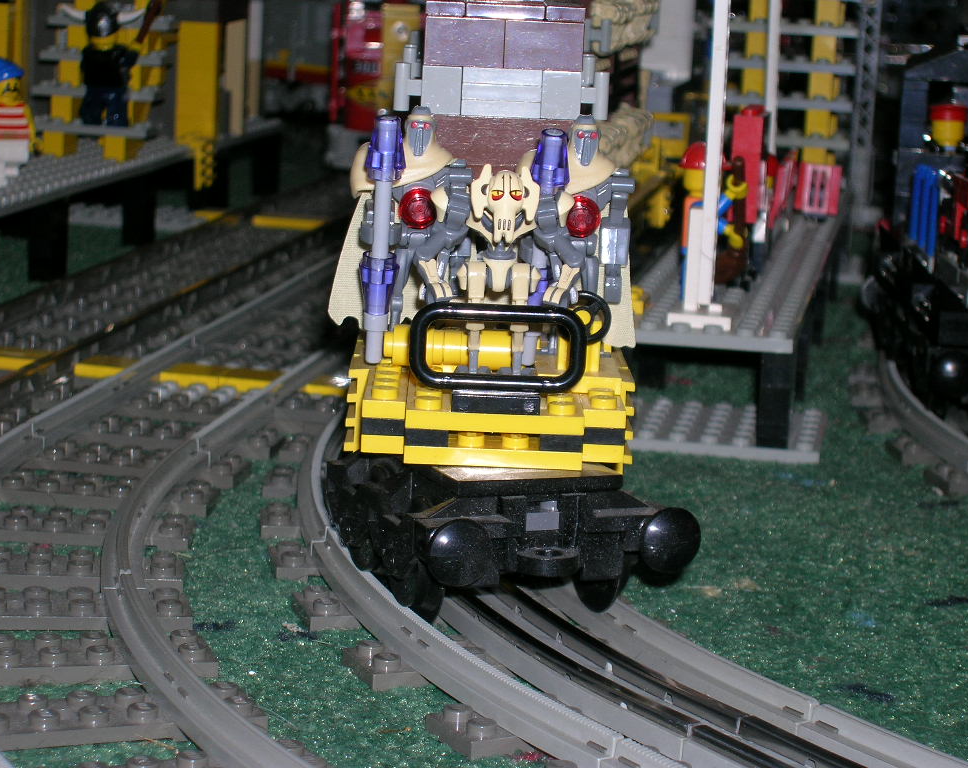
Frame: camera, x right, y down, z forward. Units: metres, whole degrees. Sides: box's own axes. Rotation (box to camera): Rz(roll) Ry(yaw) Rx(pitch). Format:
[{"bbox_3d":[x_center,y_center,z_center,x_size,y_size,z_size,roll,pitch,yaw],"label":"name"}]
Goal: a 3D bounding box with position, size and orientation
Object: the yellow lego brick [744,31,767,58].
[{"bbox_3d":[0.100,-0.122,0.925,0.008,0.010,0.009,4,10,10],"label":"yellow lego brick"}]

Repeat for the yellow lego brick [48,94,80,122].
[{"bbox_3d":[-0.156,-0.103,0.951,0.008,0.010,0.009,4,10,12],"label":"yellow lego brick"}]

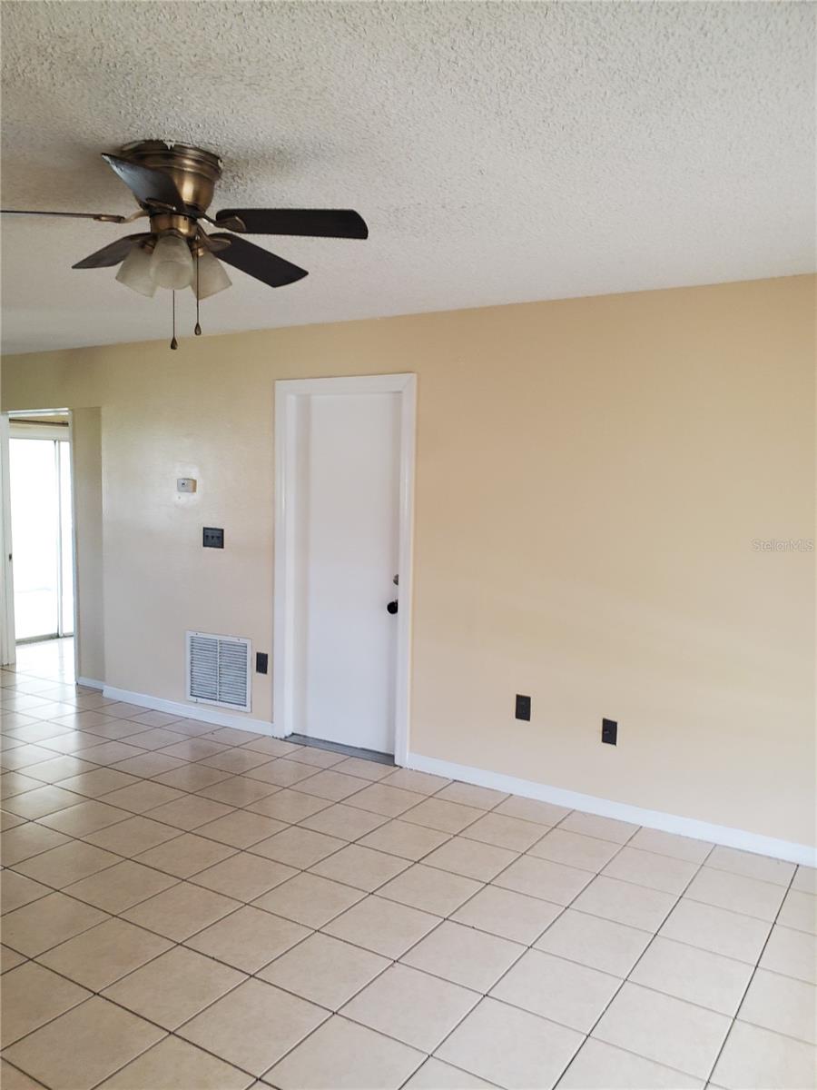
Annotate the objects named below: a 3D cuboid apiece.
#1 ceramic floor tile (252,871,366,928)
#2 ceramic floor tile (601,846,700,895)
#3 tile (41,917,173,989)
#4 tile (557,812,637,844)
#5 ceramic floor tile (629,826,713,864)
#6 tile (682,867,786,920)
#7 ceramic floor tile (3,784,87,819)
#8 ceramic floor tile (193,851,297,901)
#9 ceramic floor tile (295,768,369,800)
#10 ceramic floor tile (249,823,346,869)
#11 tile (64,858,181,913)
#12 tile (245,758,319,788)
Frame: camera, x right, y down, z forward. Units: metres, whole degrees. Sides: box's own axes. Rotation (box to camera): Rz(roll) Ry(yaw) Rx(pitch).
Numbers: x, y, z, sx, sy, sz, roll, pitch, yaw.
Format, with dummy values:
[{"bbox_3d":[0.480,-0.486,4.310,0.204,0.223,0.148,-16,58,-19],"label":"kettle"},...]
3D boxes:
[{"bbox_3d":[-0.362,1.304,3.005,0.319,0.010,0.319,3,4,32],"label":"ceramic floor tile"},{"bbox_3d":[0.999,1.341,3.364,0.320,0.010,0.320,4,5,31],"label":"ceramic floor tile"},{"bbox_3d":[-1.004,1.355,2.719,0.320,0.010,0.320,4,5,31],"label":"tile"},{"bbox_3d":[0.885,1.310,3.794,0.323,0.010,0.264,4,6,33],"label":"tile"},{"bbox_3d":[1.154,1.323,3.596,0.321,0.010,0.248,3,4,33],"label":"ceramic floor tile"},{"bbox_3d":[1.284,1.366,3.207,0.323,0.010,0.323,4,6,33],"label":"tile"},{"bbox_3d":[-1.748,1.231,3.907,0.322,0.010,0.322,4,4,32],"label":"ceramic floor tile"},{"bbox_3d":[-0.650,1.319,3.251,0.320,0.010,0.320,4,5,31],"label":"ceramic floor tile"},{"bbox_3d":[-0.389,1.231,4.178,0.319,0.010,0.319,3,4,32],"label":"ceramic floor tile"},{"bbox_3d":[-0.473,1.300,3.517,0.320,0.010,0.320,4,5,31],"label":"ceramic floor tile"},{"bbox_3d":[-1.089,1.297,3.110,0.322,0.010,0.322,4,4,32],"label":"tile"},{"bbox_3d":[-0.670,1.233,4.412,0.321,0.010,0.321,3,4,33],"label":"tile"}]

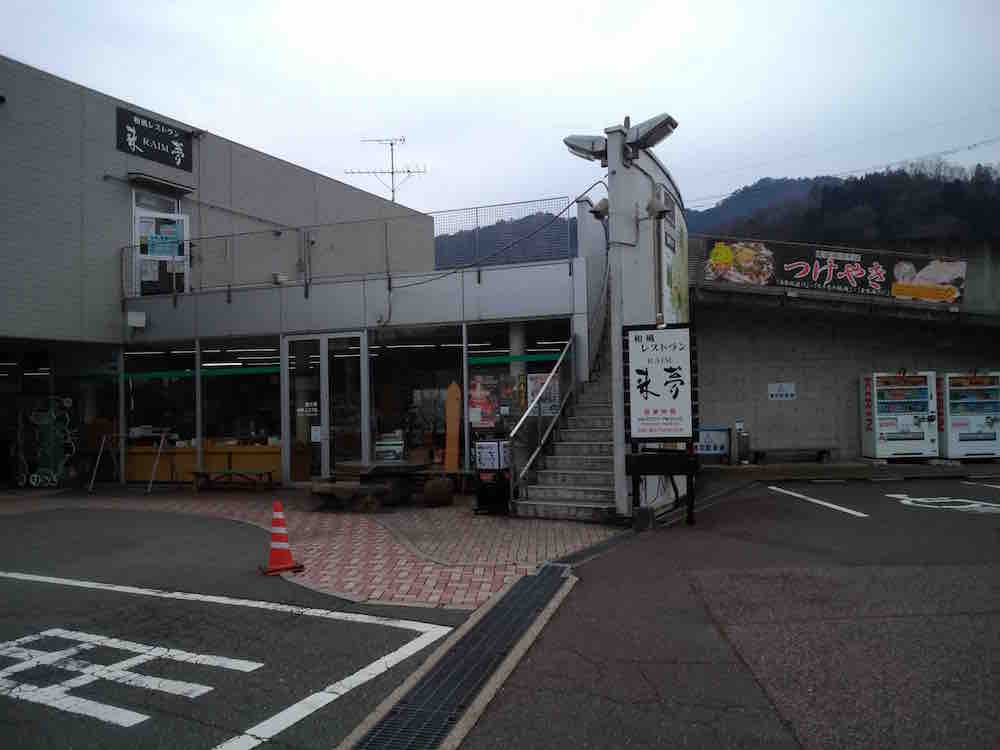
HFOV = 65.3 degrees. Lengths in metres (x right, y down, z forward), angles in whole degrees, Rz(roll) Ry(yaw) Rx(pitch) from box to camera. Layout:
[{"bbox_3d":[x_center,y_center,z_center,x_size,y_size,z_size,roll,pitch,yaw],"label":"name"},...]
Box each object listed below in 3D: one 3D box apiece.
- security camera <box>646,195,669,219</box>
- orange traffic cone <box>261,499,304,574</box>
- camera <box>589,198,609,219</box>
[{"bbox_3d":[2.205,-2.344,10.850,0.320,0.300,0.280,-2,-1,22],"label":"security camera"},{"bbox_3d":[-2.156,1.568,7.657,0.380,0.700,0.380,0,-2,-39],"label":"orange traffic cone"},{"bbox_3d":[1.411,-2.330,10.950,0.320,0.300,0.280,-2,-1,22],"label":"camera"}]

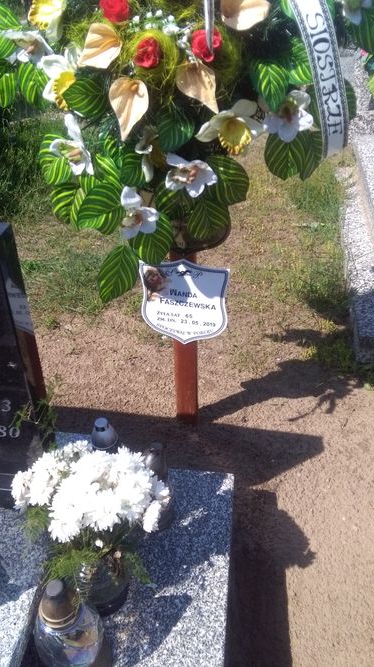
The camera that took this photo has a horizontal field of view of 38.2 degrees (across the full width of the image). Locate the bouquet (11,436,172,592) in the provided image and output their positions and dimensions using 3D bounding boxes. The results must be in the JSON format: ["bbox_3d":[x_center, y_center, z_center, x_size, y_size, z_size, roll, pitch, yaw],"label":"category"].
[{"bbox_3d":[-0.178,0.330,0.995,0.285,0.280,0.270,3,40,5],"label":"bouquet"}]

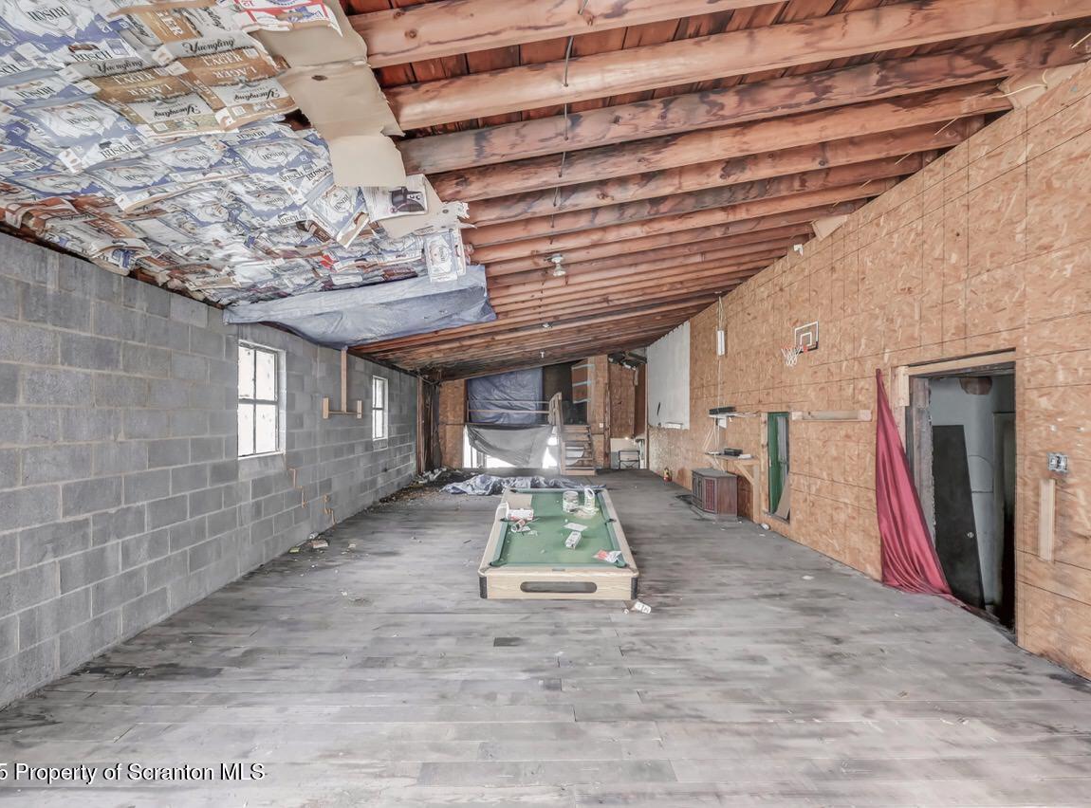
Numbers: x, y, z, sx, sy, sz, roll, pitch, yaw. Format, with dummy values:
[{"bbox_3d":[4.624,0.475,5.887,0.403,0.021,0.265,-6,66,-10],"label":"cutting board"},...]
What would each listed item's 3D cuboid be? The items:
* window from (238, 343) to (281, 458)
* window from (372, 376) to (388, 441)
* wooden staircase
[{"bbox_3d":[-2.770,-0.020,4.560,0.100,1.040,0.800,0,-1,-1],"label":"window"},{"bbox_3d":[-2.850,0.080,8.000,0.100,1.040,0.790,0,-1,-1],"label":"window"},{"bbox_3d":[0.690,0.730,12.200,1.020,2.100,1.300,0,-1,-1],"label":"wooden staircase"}]

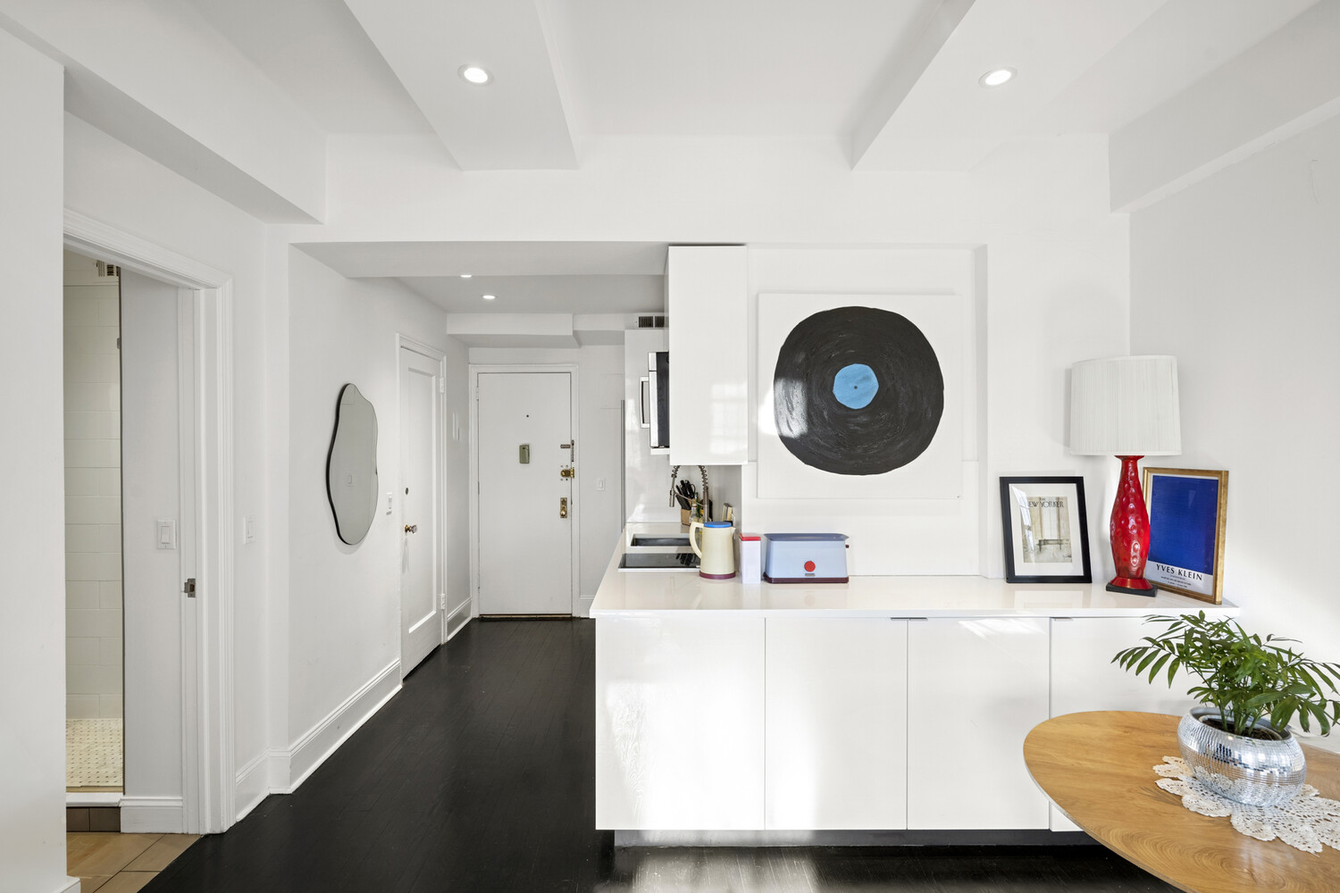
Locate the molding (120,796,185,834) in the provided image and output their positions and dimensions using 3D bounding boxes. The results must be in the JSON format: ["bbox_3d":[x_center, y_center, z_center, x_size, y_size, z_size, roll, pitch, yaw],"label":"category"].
[{"bbox_3d":[-2.007,1.427,2.165,0.247,0.142,0.018,0,0,-1],"label":"molding"}]

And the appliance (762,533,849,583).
[{"bbox_3d":[0.592,0.485,2.418,0.362,0.188,0.150,0,0,-1],"label":"appliance"}]

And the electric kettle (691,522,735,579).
[{"bbox_3d":[0.195,0.463,2.502,0.207,0.232,0.160,0,0,-1],"label":"electric kettle"}]

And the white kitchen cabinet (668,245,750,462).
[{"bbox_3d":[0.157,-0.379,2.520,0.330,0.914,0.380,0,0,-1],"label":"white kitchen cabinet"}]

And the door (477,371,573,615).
[{"bbox_3d":[-1.265,0.416,4.880,0.825,2.110,0.050,0,0,-1],"label":"door"}]

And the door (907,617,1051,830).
[{"bbox_3d":[1.113,0.997,2.020,0.512,0.762,0.020,0,0,0],"label":"door"}]

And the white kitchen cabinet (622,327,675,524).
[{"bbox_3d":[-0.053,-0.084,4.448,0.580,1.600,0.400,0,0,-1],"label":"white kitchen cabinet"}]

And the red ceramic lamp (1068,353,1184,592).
[{"bbox_3d":[1.846,0.120,2.251,0.345,0.916,0.345,0,0,-1],"label":"red ceramic lamp"}]

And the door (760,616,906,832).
[{"bbox_3d":[0.605,1.009,2.030,0.515,0.767,0.020,0,0,0],"label":"door"}]

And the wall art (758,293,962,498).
[{"bbox_3d":[0.839,-0.223,2.465,0.900,0.900,0.035,0,0,-1],"label":"wall art"}]

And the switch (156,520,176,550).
[{"bbox_3d":[-1.943,0.344,2.155,0.072,0.114,0.012,0,0,-1],"label":"switch"}]

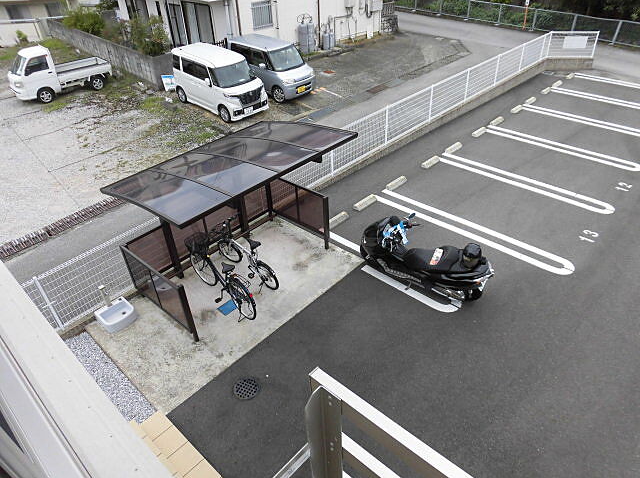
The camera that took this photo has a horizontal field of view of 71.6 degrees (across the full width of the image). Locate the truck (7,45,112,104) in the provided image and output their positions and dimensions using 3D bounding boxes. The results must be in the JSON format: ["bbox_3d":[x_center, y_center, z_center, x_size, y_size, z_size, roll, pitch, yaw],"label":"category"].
[{"bbox_3d":[-10.229,-6.651,17.474,3.400,1.790,1.475,-28,44,-33],"label":"truck"}]

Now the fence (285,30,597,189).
[{"bbox_3d":[4.900,-4.400,13.009,1.400,1.050,15.600,27,44,32],"label":"fence"}]

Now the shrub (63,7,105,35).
[{"bbox_3d":[-11.726,-10.784,22.000,1.800,1.250,1.800,27,44,32],"label":"shrub"}]

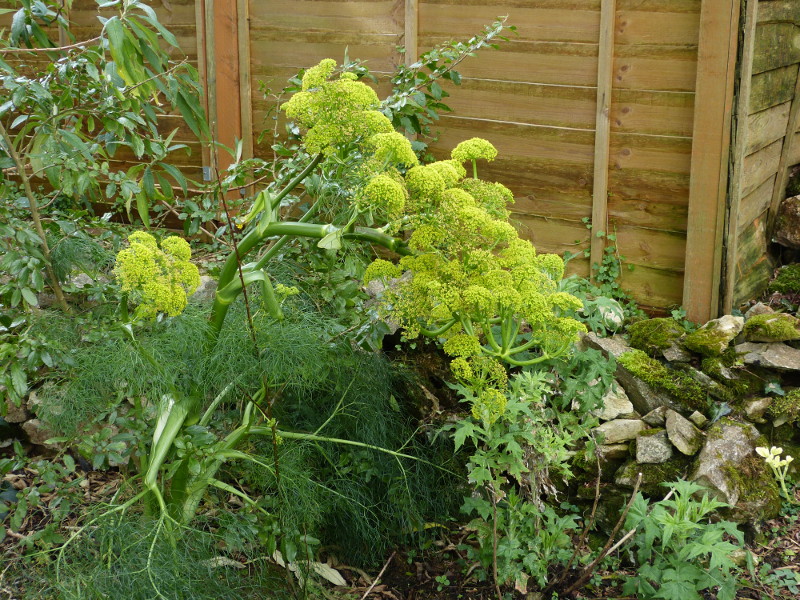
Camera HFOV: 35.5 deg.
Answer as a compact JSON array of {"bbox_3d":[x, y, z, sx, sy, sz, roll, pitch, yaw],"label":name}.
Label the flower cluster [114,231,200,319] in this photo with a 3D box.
[{"bbox_3d":[-0.544,-0.057,2.800,0.190,0.190,0.170,-3,17,-11],"label":"flower cluster"}]

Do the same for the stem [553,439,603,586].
[{"bbox_3d":[0.380,0.461,2.670,0.105,0.325,0.080,2,17,8],"label":"stem"}]

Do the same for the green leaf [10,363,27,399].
[{"bbox_3d":[-1.009,0.213,3.300,0.040,0.100,0.030,-17,17,-17],"label":"green leaf"}]

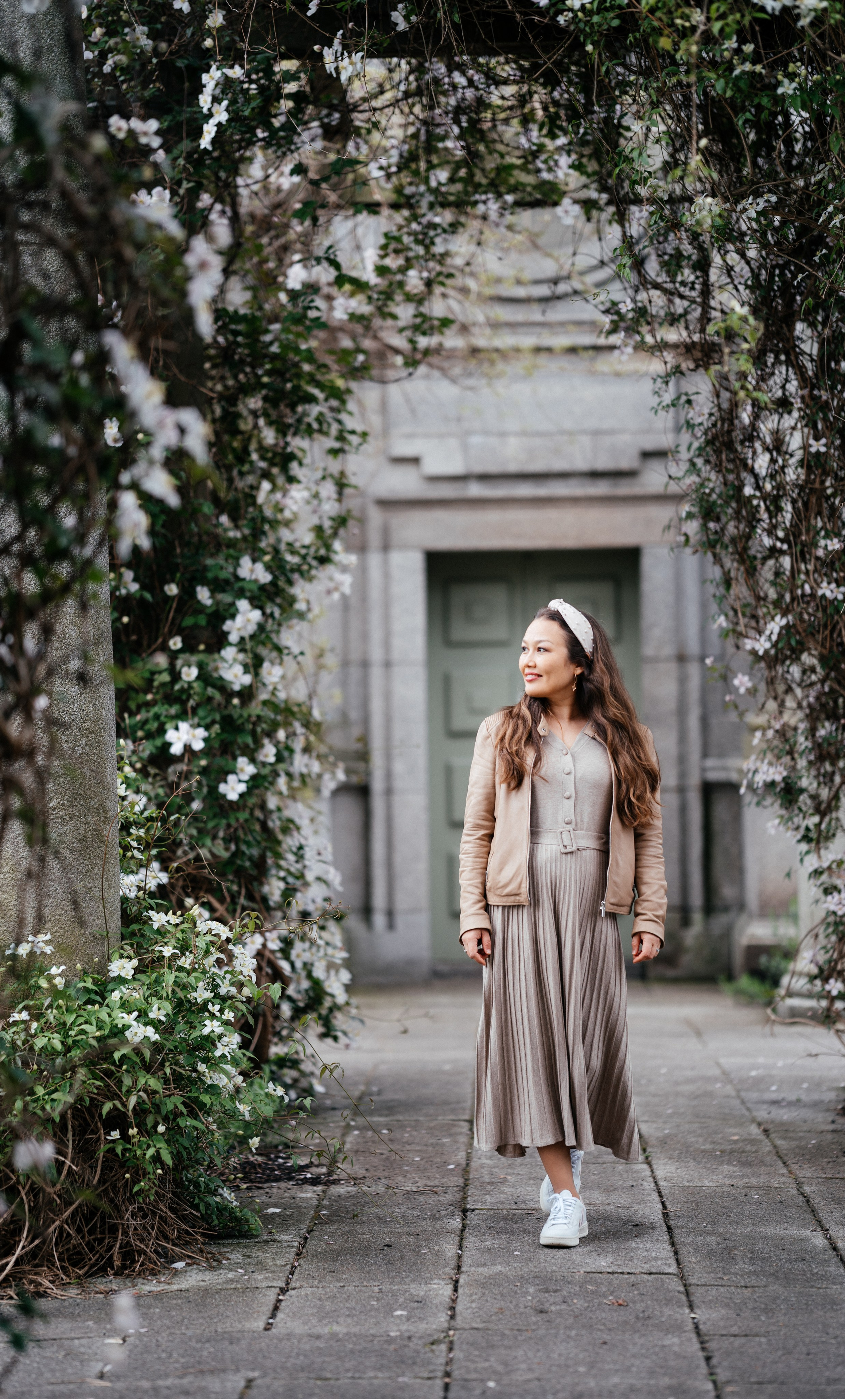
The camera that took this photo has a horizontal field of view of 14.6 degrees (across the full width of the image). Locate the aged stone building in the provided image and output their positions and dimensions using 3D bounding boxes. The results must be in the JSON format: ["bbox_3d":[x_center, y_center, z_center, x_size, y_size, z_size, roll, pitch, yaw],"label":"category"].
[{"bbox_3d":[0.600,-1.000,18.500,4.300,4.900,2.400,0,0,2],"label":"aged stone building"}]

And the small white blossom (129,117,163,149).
[{"bbox_3d":[-0.604,-1.235,7.200,0.073,0.070,0.045,0,0,0],"label":"small white blossom"}]

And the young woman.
[{"bbox_3d":[0.367,0.566,8.670,0.540,1.660,0.500,0,0,3],"label":"young woman"}]

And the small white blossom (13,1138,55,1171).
[{"bbox_3d":[-0.671,0.786,5.700,0.070,0.057,0.045,0,0,0],"label":"small white blossom"}]

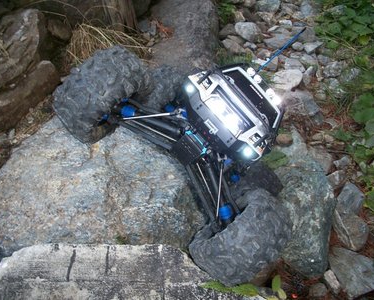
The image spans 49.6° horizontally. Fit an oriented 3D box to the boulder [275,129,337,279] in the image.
[{"bbox_3d":[0.268,0.143,1.070,0.190,0.190,0.360,0,40,0],"label":"boulder"}]

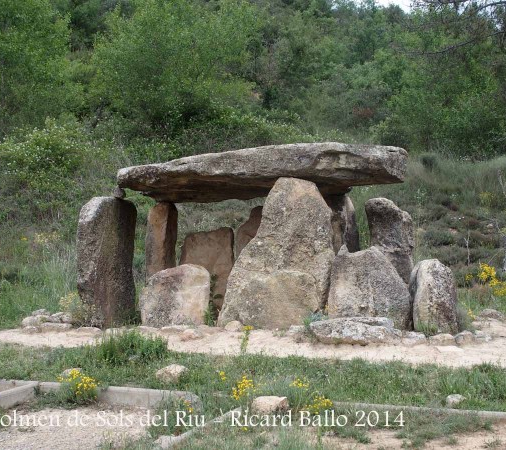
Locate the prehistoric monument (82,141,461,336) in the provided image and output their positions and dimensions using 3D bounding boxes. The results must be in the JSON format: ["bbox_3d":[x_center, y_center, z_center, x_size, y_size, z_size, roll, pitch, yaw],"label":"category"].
[{"bbox_3d":[0.200,0.130,12.700,5.100,2.650,3.000,0,0,6],"label":"prehistoric monument"}]

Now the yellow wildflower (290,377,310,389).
[{"bbox_3d":[0.397,1.345,7.400,0.170,0.110,0.150,0,0,0],"label":"yellow wildflower"}]

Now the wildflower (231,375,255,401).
[{"bbox_3d":[-0.080,1.369,7.300,0.200,0.220,0.180,0,0,0],"label":"wildflower"}]

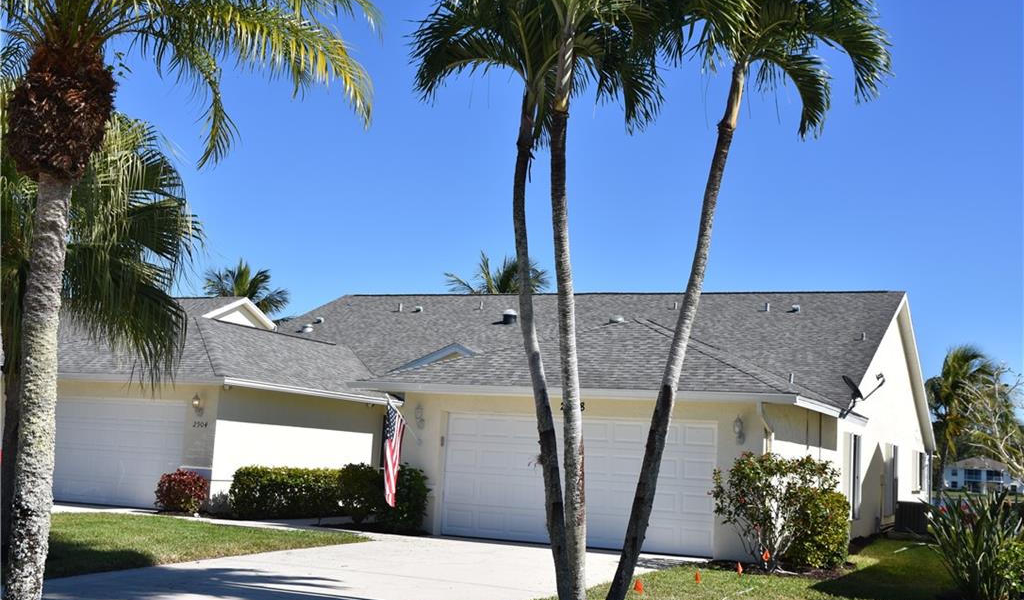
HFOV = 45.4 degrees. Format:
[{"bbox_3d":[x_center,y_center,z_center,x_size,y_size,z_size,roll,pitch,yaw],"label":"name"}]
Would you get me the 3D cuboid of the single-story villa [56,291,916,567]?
[{"bbox_3d":[1.017,2.570,33.600,18.250,6.550,24.350,0,-8,24],"label":"single-story villa"}]

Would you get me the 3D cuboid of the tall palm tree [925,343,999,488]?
[{"bbox_3d":[20.963,6.347,57.464,4.000,8.270,4.000,0,-8,24],"label":"tall palm tree"}]

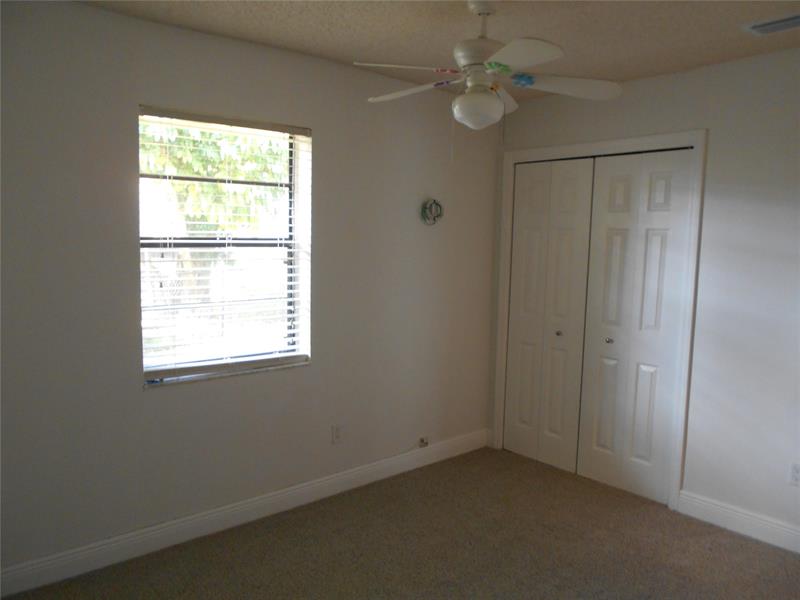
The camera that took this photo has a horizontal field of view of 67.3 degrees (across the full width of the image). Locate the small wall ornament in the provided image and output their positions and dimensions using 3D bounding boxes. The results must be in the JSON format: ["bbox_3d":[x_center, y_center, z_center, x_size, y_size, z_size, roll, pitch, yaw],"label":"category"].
[{"bbox_3d":[0.201,-0.563,3.820,0.165,0.157,0.040,-4,8,-40],"label":"small wall ornament"}]

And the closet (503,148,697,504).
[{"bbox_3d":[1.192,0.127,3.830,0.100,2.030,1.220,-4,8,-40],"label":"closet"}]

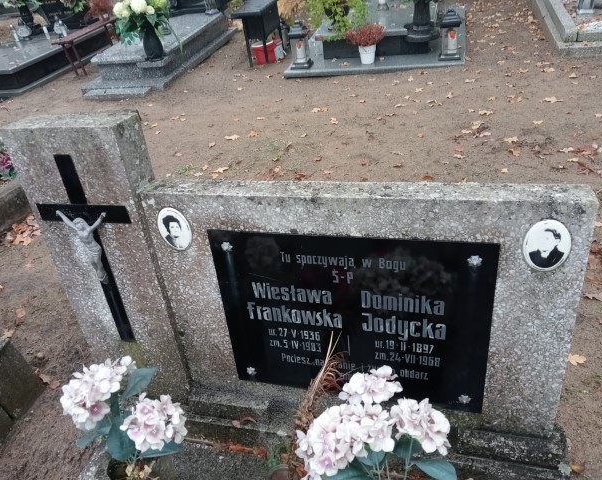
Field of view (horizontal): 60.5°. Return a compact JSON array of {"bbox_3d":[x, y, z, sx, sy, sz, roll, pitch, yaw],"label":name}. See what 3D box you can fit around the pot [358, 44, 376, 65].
[{"bbox_3d":[0.665,-1.847,5.150,0.172,0.165,0.172,-2,30,8],"label":"pot"}]

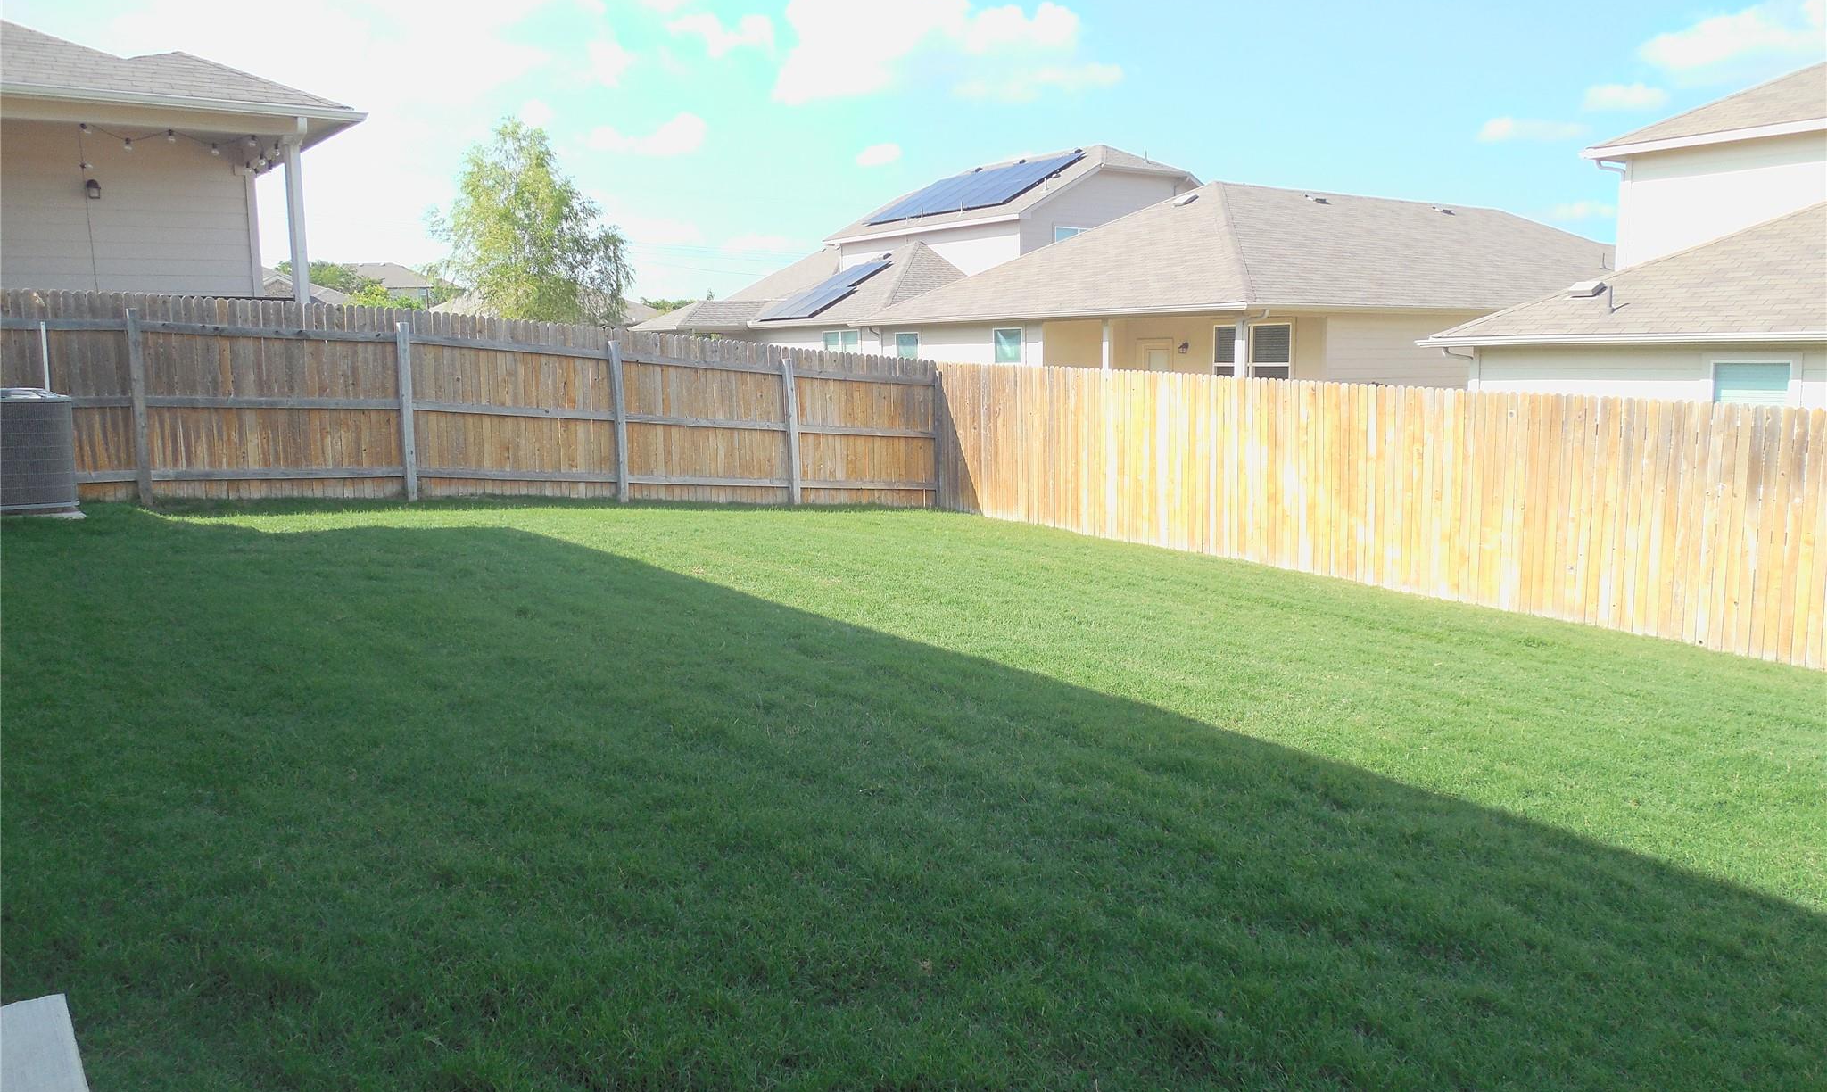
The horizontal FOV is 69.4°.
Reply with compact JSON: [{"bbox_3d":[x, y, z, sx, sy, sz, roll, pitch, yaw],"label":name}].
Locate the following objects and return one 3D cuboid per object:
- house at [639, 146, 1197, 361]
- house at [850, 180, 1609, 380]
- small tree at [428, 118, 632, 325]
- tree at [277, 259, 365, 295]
[{"bbox_3d":[2.306,-9.020,45.134,19.000,8.250,12.600,-7,10,-35],"label":"house"},{"bbox_3d":[11.149,-5.964,33.387,22.400,5.650,12.500,-7,10,-35],"label":"house"},{"bbox_3d":[-8.387,-6.182,29.467,4.400,6.370,4.400,-3,9,-15],"label":"small tree"},{"bbox_3d":[-33.516,-13.366,75.430,5.200,5.870,5.200,-4,9,-23],"label":"tree"}]

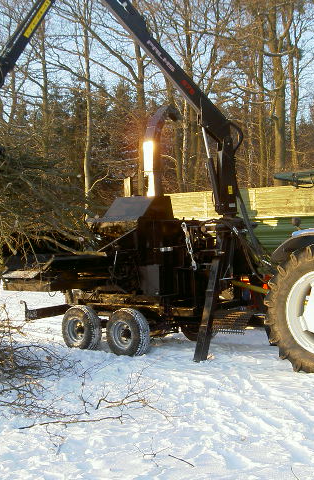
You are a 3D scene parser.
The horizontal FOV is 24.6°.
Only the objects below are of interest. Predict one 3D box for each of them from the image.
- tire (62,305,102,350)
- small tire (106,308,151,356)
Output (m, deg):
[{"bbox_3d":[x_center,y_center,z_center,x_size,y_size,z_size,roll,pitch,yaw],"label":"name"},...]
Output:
[{"bbox_3d":[-1.171,1.369,11.226,0.710,0.710,0.260,0,-1,42],"label":"tire"},{"bbox_3d":[-0.420,1.364,10.550,0.710,0.710,0.260,0,-1,42],"label":"small tire"}]

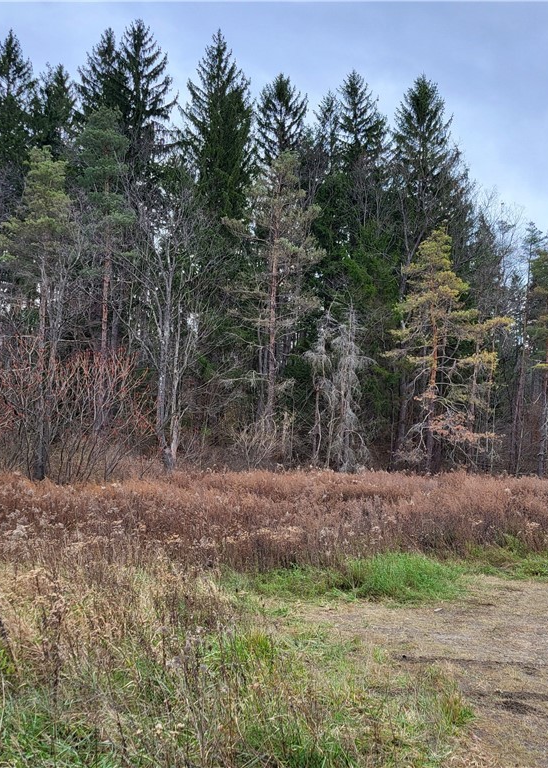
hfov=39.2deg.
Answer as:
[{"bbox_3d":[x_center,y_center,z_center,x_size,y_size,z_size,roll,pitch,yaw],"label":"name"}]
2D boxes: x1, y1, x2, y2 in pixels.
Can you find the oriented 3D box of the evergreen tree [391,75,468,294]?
[{"bbox_3d":[8.446,-5.753,41.775,4.870,22.920,4.630,0,-6,0],"label":"evergreen tree"}]

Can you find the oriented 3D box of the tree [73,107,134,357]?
[{"bbox_3d":[-7.661,-3.915,34.557,3.060,17.830,2.910,0,-6,0],"label":"tree"}]

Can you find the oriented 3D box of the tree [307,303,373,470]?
[{"bbox_3d":[2.606,0.745,31.079,2.590,7.870,2.460,0,-6,0],"label":"tree"}]

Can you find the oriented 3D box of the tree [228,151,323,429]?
[{"bbox_3d":[0.067,-2.869,34.453,4.210,15.730,4.000,0,-6,0],"label":"tree"}]

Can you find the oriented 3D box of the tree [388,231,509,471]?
[{"bbox_3d":[7.170,-0.926,31.245,4.880,11.230,4.630,0,-6,0],"label":"tree"}]

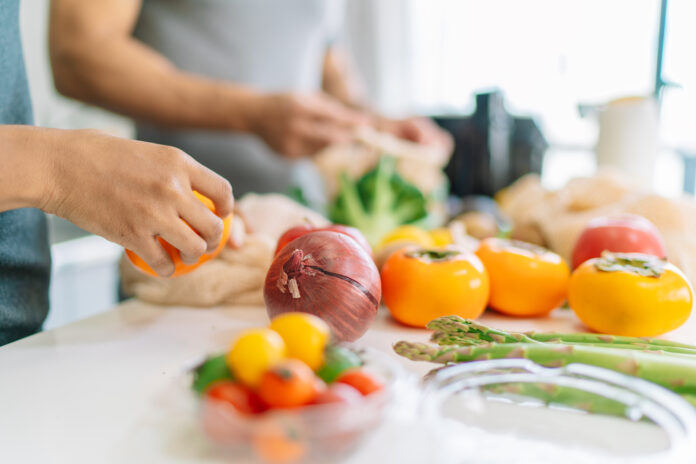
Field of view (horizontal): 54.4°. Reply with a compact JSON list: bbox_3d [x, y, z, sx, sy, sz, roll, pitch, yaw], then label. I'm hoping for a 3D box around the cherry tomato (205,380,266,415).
[{"bbox_3d":[-0.052,0.081,0.313,0.028,0.028,0.028,0,10,0],"label":"cherry tomato"}]

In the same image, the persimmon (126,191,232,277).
[{"bbox_3d":[-0.119,0.000,0.476,0.079,0.058,0.079,-25,6,0],"label":"persimmon"}]

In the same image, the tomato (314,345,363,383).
[{"bbox_3d":[-0.005,0.067,0.325,0.026,0.025,0.026,0,9,0],"label":"tomato"}]

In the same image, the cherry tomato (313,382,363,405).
[{"bbox_3d":[-0.005,0.077,0.298,0.025,0.024,0.025,0,9,0],"label":"cherry tomato"}]

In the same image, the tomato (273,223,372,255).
[{"bbox_3d":[-0.021,0.025,0.565,0.081,0.064,0.081,0,9,0],"label":"tomato"}]

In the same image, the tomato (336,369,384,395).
[{"bbox_3d":[0.005,0.081,0.338,0.028,0.028,0.028,0,10,0],"label":"tomato"}]

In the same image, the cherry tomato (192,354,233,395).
[{"bbox_3d":[-0.065,0.075,0.342,0.028,0.028,0.028,0,10,0],"label":"cherry tomato"}]

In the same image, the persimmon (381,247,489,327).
[{"bbox_3d":[0.062,0.040,0.488,0.077,0.058,0.077,0,10,0],"label":"persimmon"}]

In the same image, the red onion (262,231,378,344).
[{"bbox_3d":[-0.017,0.037,0.460,0.078,0.078,0.078,31,0,33],"label":"red onion"}]

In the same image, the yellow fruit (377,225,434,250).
[{"bbox_3d":[0.056,0.019,0.650,0.055,0.050,0.055,0,9,0],"label":"yellow fruit"}]

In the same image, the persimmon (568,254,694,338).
[{"bbox_3d":[0.196,0.044,0.472,0.081,0.056,0.081,6,9,0],"label":"persimmon"}]

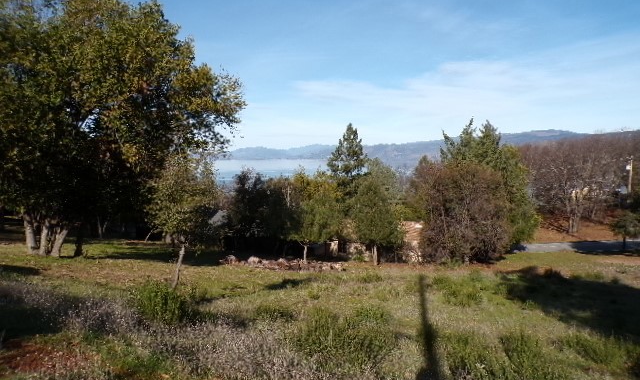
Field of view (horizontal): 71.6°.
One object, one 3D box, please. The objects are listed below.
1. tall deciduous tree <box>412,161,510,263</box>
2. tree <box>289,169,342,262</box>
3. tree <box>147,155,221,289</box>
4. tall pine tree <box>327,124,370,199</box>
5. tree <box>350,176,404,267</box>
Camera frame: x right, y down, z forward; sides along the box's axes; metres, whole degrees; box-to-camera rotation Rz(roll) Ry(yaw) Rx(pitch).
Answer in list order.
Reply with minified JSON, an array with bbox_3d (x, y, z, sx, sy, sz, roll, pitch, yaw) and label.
[{"bbox_3d":[7.813,1.187,24.500,5.250,5.630,5.000,0,5,0],"label":"tall deciduous tree"},{"bbox_3d":[-0.291,1.404,23.500,2.670,4.870,2.800,0,5,0],"label":"tree"},{"bbox_3d":[-4.307,0.994,14.000,2.260,4.230,2.200,0,5,0],"label":"tree"},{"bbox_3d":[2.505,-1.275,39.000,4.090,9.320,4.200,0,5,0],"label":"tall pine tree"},{"bbox_3d":[2.929,1.529,23.000,2.610,4.670,2.700,0,5,0],"label":"tree"}]

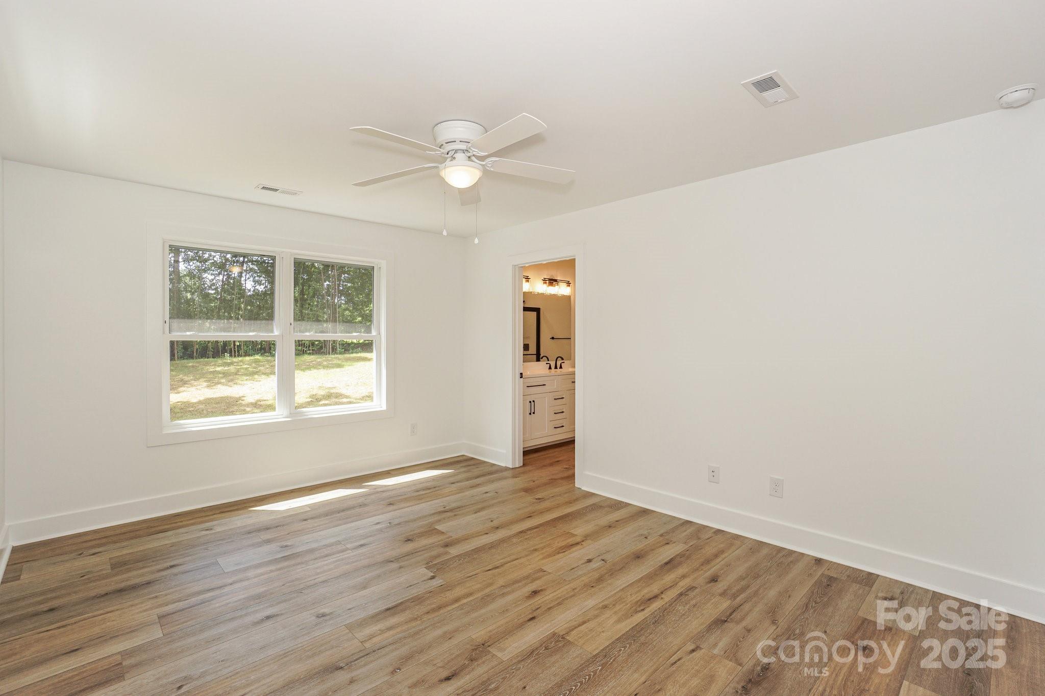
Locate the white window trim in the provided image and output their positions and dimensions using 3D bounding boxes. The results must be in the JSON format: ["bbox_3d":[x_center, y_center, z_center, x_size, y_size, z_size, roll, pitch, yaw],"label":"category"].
[{"bbox_3d":[-2.031,-0.112,3.804,1.885,1.650,0.060,-1,2,-40],"label":"white window trim"}]

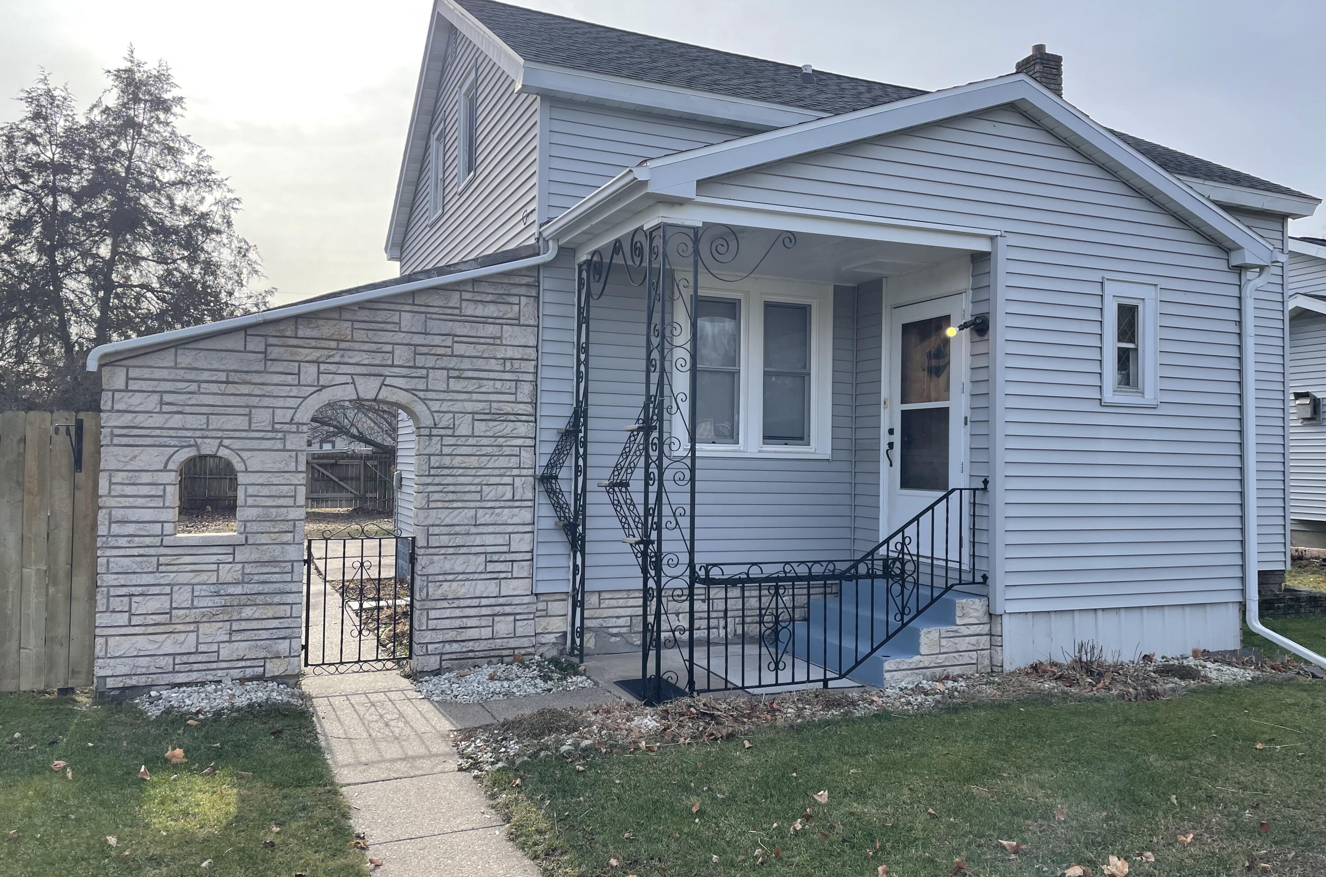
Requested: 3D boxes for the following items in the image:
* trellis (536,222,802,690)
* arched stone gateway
[{"bbox_3d":[-0.068,0.162,7.221,1.376,3.059,1.822,2,-2,-22],"label":"trellis"},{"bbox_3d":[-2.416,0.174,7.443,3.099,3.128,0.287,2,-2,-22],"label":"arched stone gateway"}]

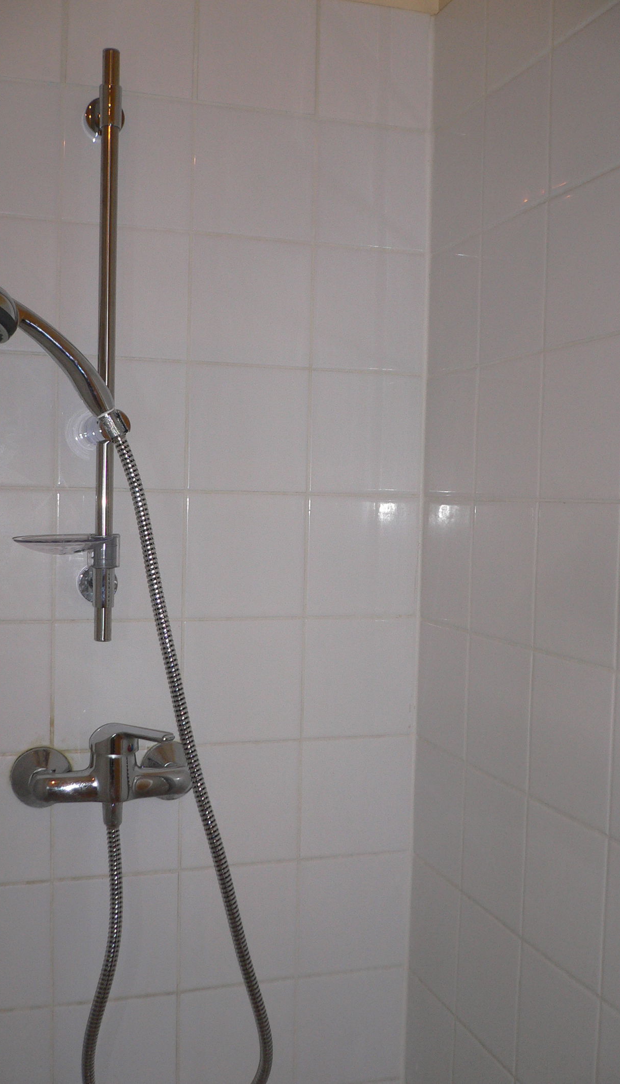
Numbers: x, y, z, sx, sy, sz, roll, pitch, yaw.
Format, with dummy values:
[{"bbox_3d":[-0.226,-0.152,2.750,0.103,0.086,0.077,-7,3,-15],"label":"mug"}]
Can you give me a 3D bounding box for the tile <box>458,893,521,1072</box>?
[{"bbox_3d":[0.203,0.487,1.223,0.010,0.150,0.145,0,3,-19],"label":"tile"}]

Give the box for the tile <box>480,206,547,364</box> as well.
[{"bbox_3d":[0.221,-0.274,1.176,0.010,0.150,0.143,1,3,-19],"label":"tile"}]

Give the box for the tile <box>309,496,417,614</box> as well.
[{"bbox_3d":[0.066,0.018,1.380,0.149,0.150,0.010,0,3,-17],"label":"tile"}]

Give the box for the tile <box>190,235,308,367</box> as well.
[{"bbox_3d":[-0.070,-0.285,1.302,0.148,0.148,0.010,1,3,-19],"label":"tile"}]

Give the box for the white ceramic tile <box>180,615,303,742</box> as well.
[{"bbox_3d":[-0.082,0.169,1.343,0.148,0.150,0.010,0,3,-17],"label":"white ceramic tile"}]

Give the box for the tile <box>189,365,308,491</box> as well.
[{"bbox_3d":[-0.073,-0.135,1.309,0.148,0.148,0.010,1,3,-19],"label":"tile"}]

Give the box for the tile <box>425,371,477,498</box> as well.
[{"bbox_3d":[0.171,-0.129,1.315,0.010,0.150,0.142,1,3,-19],"label":"tile"}]

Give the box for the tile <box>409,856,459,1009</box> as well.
[{"bbox_3d":[0.156,0.478,1.342,0.010,0.150,0.142,1,3,-19],"label":"tile"}]

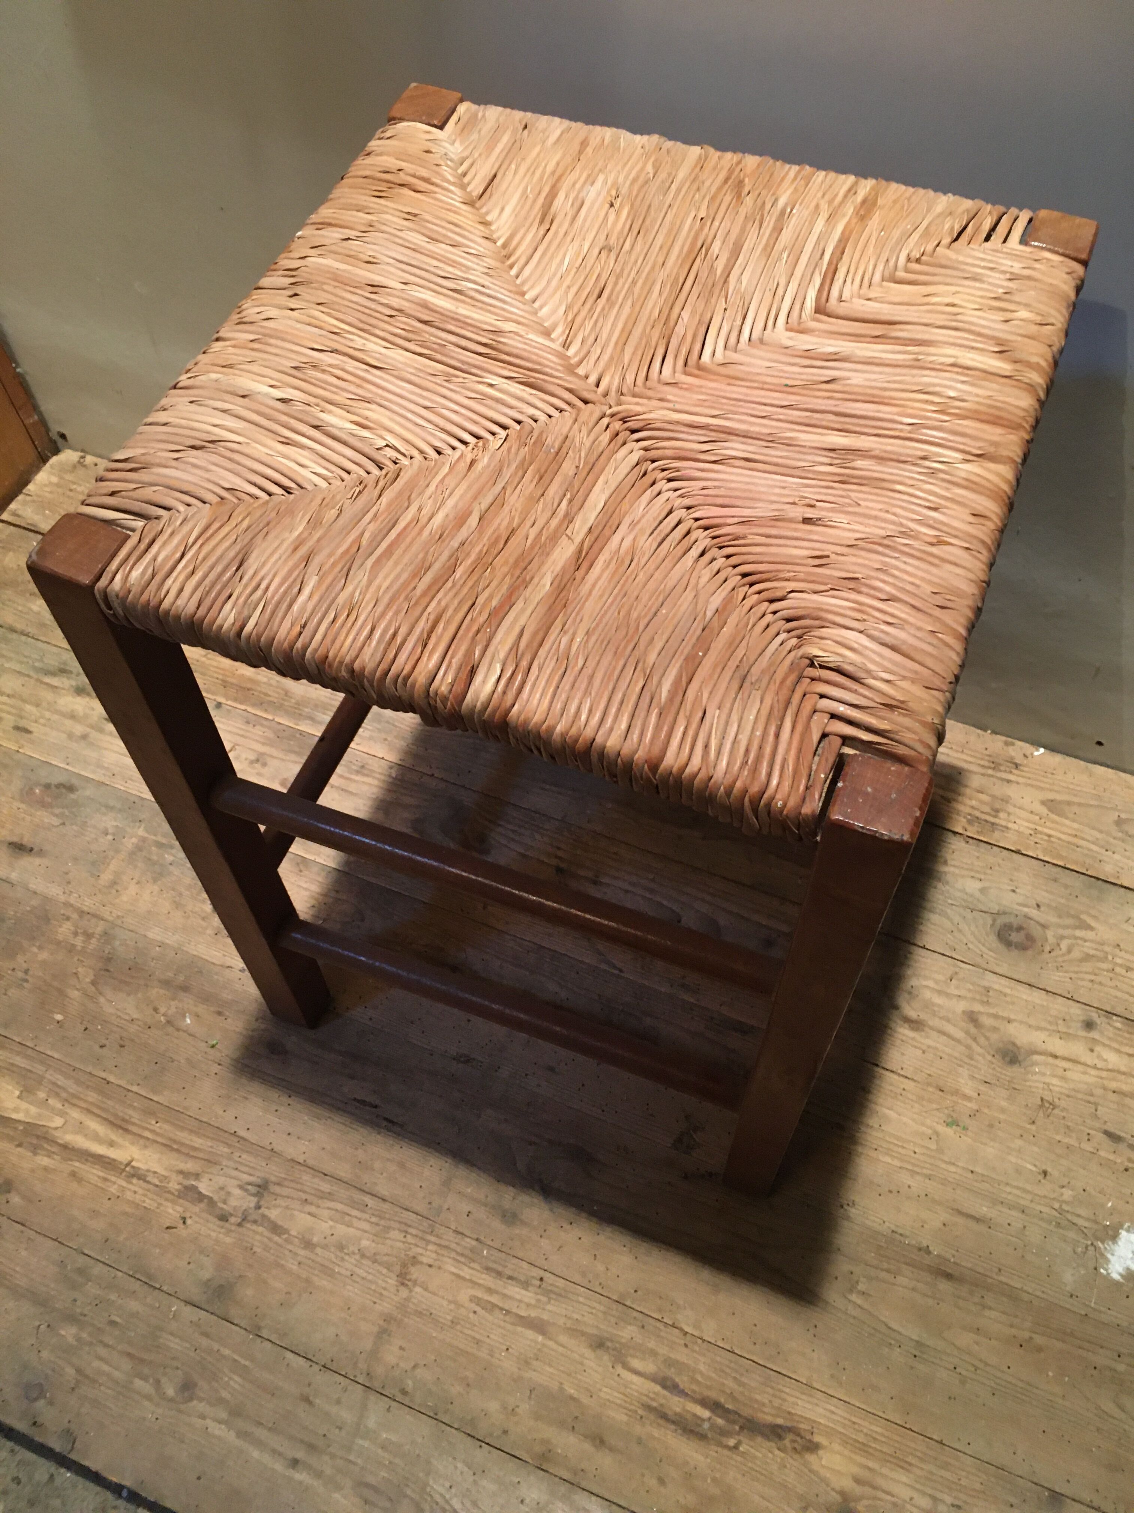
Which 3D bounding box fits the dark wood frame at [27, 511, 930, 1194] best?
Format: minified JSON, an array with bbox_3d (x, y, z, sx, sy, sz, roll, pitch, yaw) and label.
[{"bbox_3d":[0.024,-0.038,0.775,0.371,0.490,0.374,18,60,12],"label":"dark wood frame"}]

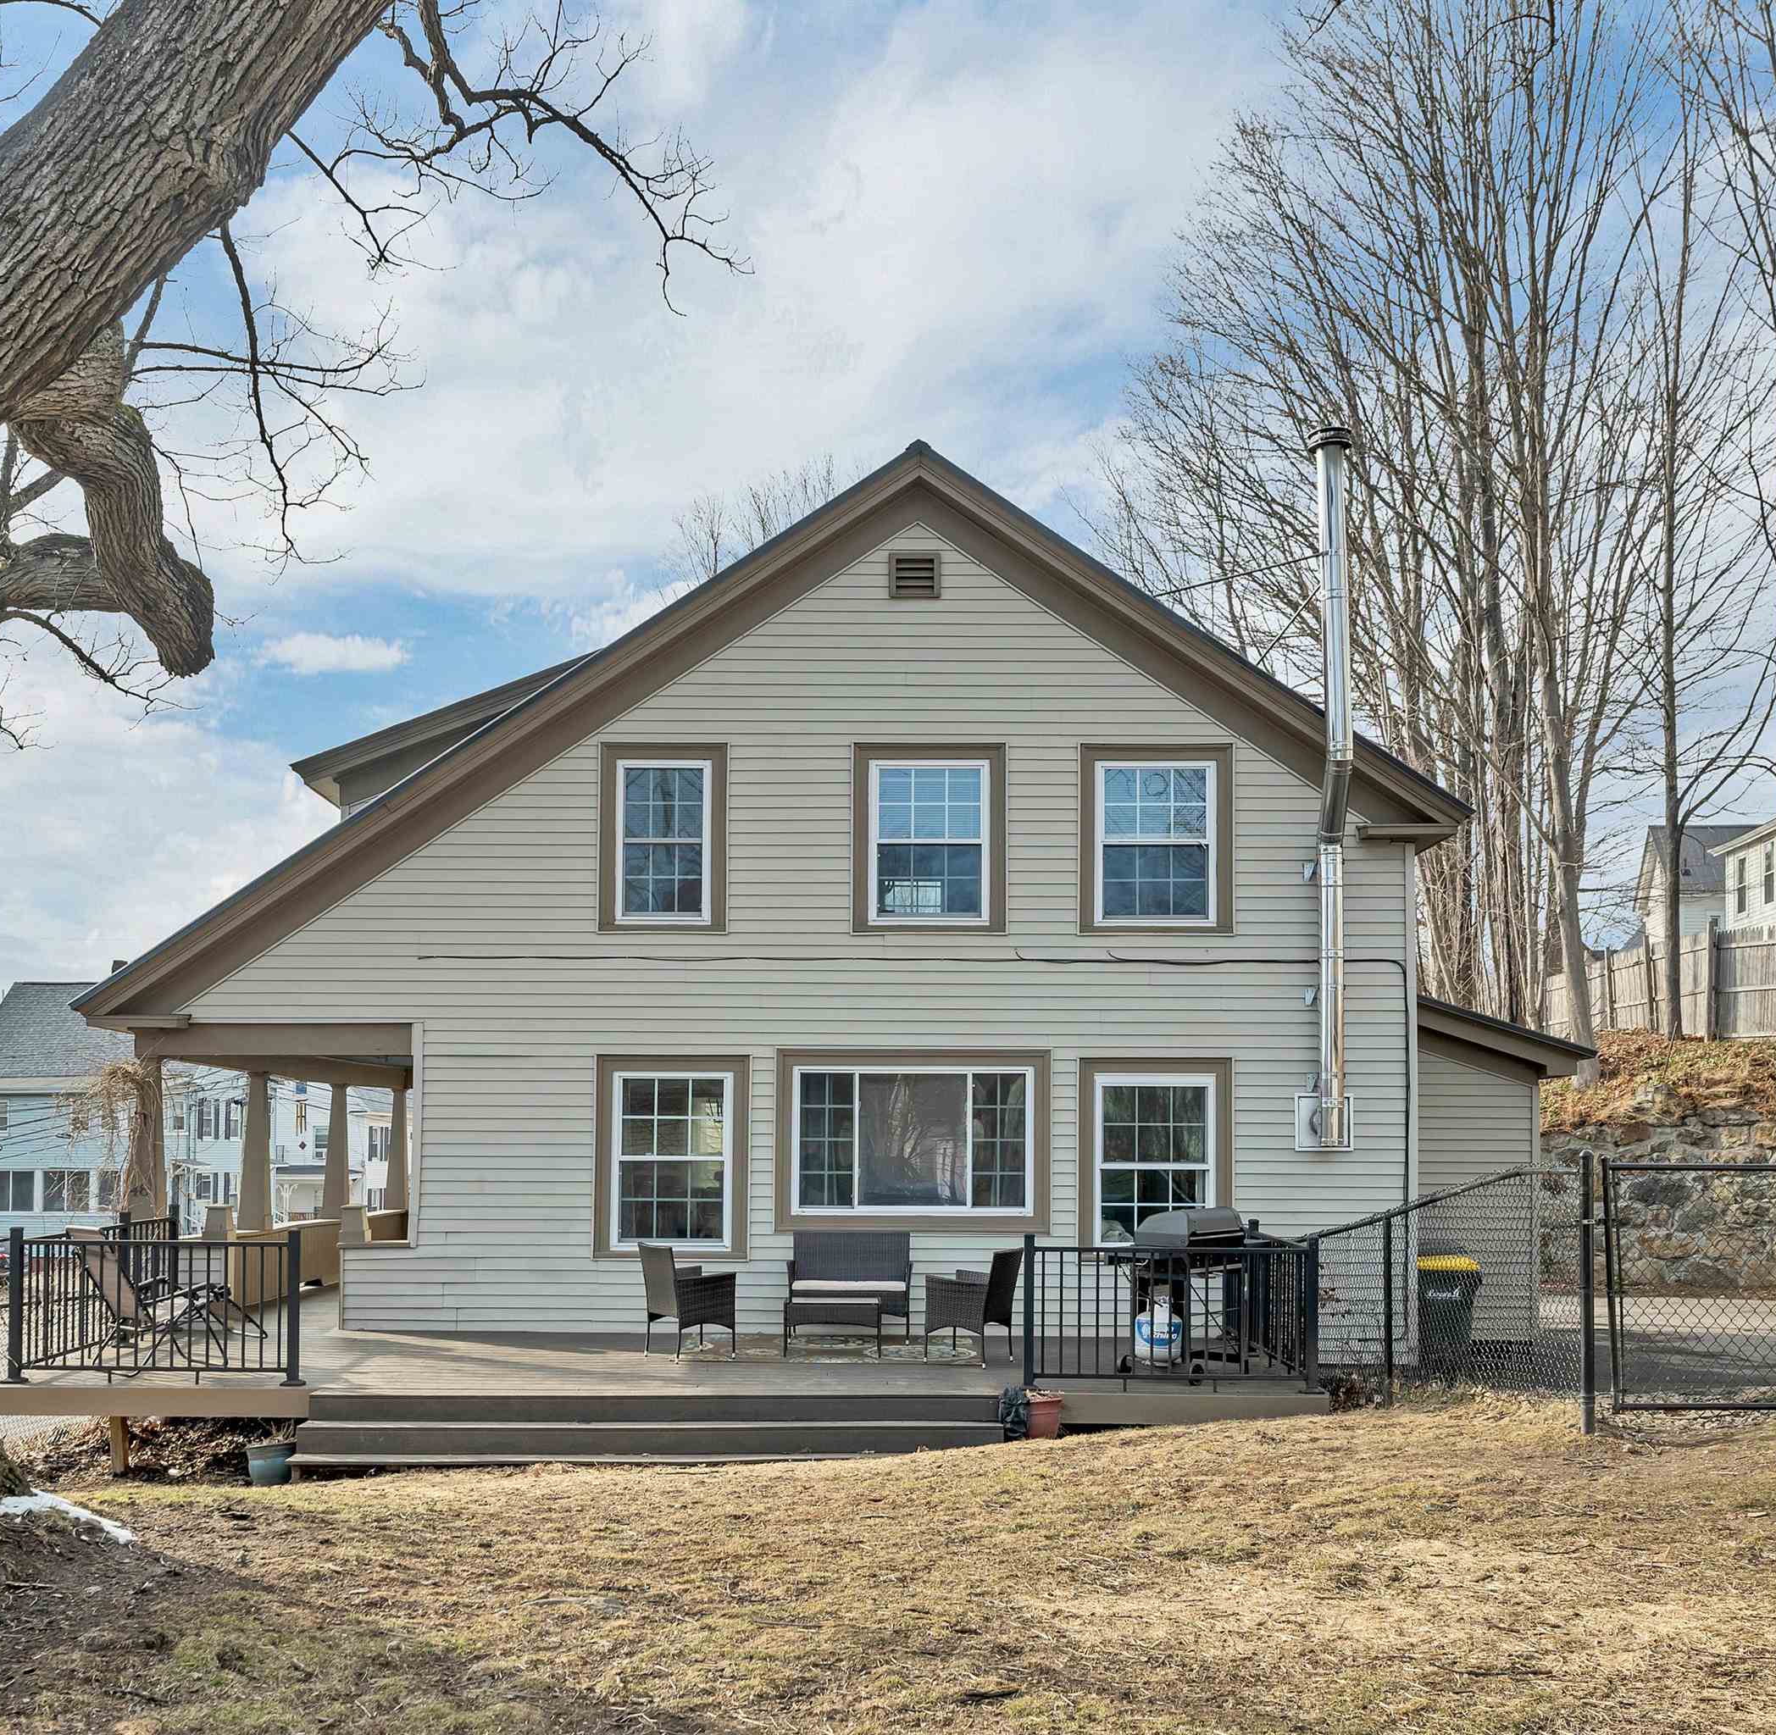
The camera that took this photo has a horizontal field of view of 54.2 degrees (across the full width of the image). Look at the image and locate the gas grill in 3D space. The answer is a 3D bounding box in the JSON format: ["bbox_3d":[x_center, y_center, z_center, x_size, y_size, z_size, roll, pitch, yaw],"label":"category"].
[{"bbox_3d":[2.090,2.820,11.450,1.200,1.130,0.580,3,-4,-42],"label":"gas grill"}]

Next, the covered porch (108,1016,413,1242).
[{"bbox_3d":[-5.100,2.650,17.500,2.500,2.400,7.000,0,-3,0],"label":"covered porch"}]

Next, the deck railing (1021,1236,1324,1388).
[{"bbox_3d":[1.810,2.840,11.050,1.900,0.980,0.100,0,-3,0],"label":"deck railing"}]

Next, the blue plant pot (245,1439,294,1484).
[{"bbox_3d":[-3.740,3.600,10.550,0.310,0.280,0.310,0,-3,0],"label":"blue plant pot"}]

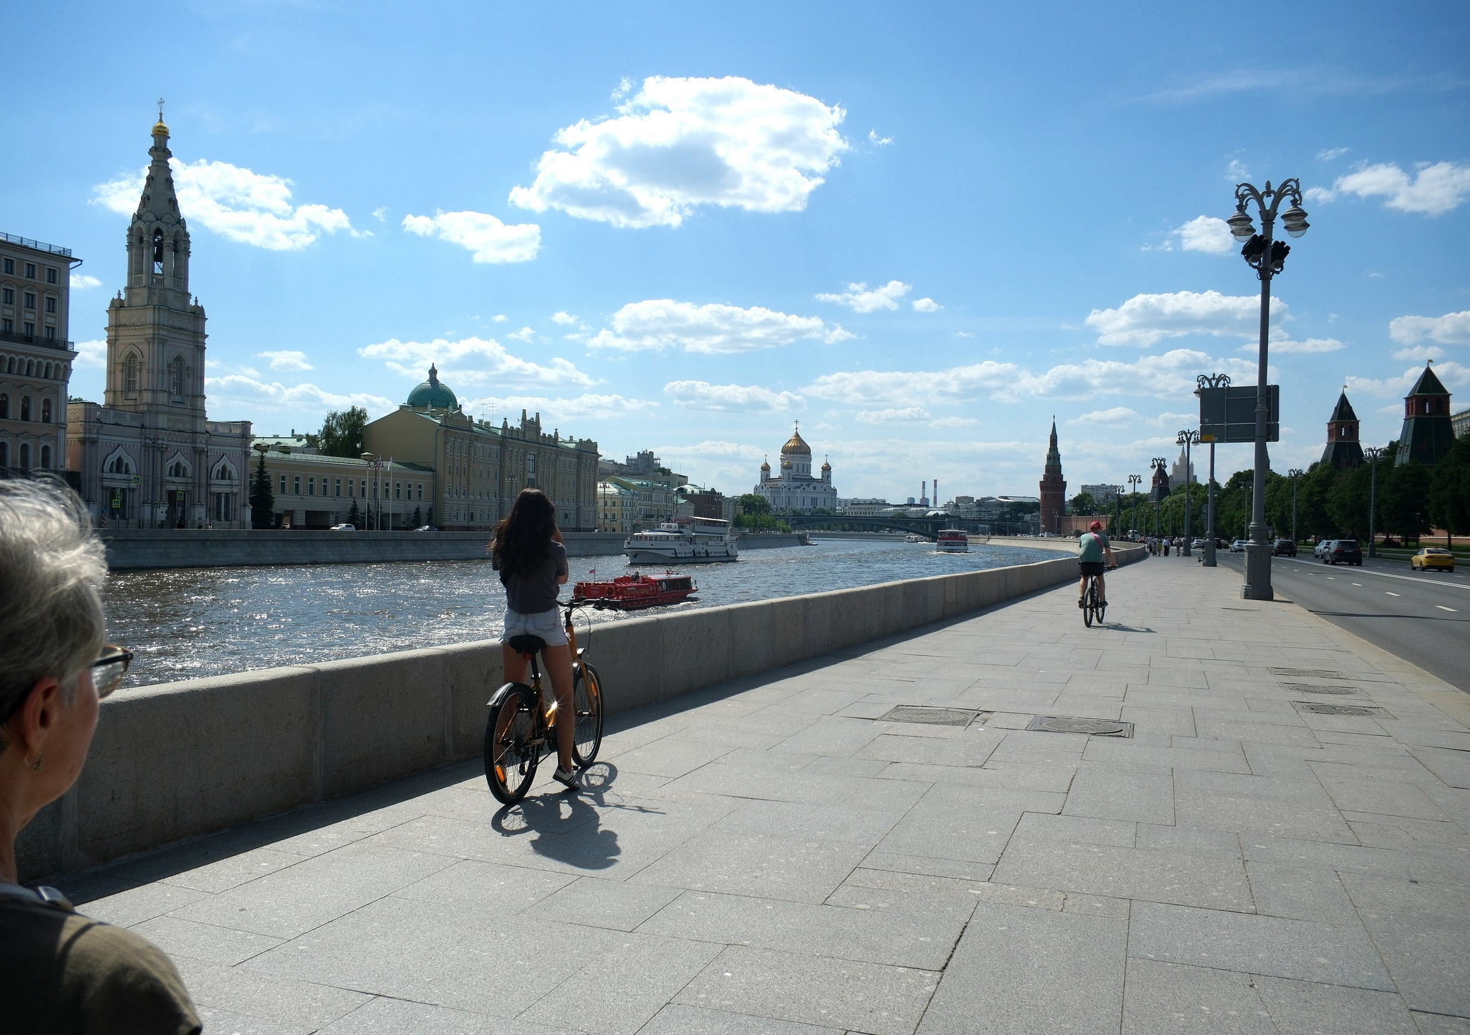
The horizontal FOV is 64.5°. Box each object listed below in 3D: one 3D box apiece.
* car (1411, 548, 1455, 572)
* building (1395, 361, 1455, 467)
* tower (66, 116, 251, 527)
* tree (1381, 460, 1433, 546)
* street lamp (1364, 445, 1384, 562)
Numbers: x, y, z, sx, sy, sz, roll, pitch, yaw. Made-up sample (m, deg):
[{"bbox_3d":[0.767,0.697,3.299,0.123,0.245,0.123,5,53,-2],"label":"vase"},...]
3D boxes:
[{"bbox_3d":[42.480,2.554,70.986,1.830,1.480,4.650,0,-1,20],"label":"car"},{"bbox_3d":[114.861,-10.615,193.166,9.000,30.300,9.000,1,-1,16],"label":"building"},{"bbox_3d":[-84.853,-27.789,169.364,12.000,61.000,30.000,0,-1,20],"label":"tower"},{"bbox_3d":[85.625,-1.591,148.061,6.300,11.100,6.300,1,-1,17],"label":"tree"},{"bbox_3d":[65.354,-1.452,119.262,2.000,11.440,1.900,1,-1,17],"label":"street lamp"}]

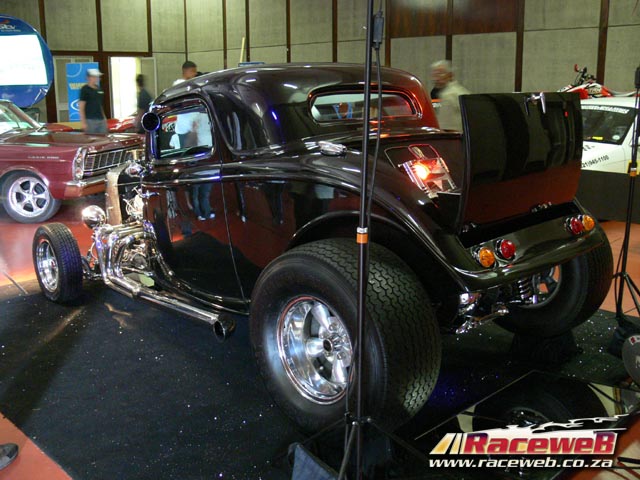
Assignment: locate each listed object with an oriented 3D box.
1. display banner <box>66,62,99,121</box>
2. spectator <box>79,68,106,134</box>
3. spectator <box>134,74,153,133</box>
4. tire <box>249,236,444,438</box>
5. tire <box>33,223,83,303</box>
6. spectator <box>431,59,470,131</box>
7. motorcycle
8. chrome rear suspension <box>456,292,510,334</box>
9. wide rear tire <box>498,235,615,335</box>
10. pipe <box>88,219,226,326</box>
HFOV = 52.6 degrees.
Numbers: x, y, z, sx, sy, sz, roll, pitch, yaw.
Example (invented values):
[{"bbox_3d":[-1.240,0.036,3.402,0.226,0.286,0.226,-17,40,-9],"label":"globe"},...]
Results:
[{"bbox_3d":[-4.246,-2.203,11.804,0.600,2.000,0.080,-1,12,-3],"label":"display banner"},{"bbox_3d":[-3.224,-1.553,9.381,0.320,1.780,0.480,4,13,22],"label":"spectator"},{"bbox_3d":[-2.772,-1.750,10.380,0.320,1.770,0.480,-4,12,-17],"label":"spectator"},{"bbox_3d":[0.082,0.407,2.613,0.347,0.825,0.825,-12,16,-44],"label":"tire"},{"bbox_3d":[-1.859,0.159,4.593,0.177,0.556,0.556,-11,16,-42],"label":"tire"},{"bbox_3d":[1.300,-0.928,6.576,0.360,1.730,0.500,-6,13,-24],"label":"spectator"},{"bbox_3d":[3.517,-1.514,8.000,2.100,1.220,0.800,4,13,20],"label":"motorcycle"},{"bbox_3d":[0.680,0.307,2.710,0.290,0.180,0.200,-12,18,-42],"label":"chrome rear suspension"},{"bbox_3d":[1.262,0.151,3.774,0.347,0.825,0.825,-12,16,-44],"label":"wide rear tire"},{"bbox_3d":[-0.971,0.151,4.165,0.460,0.500,1.500,-12,16,-44],"label":"pipe"}]

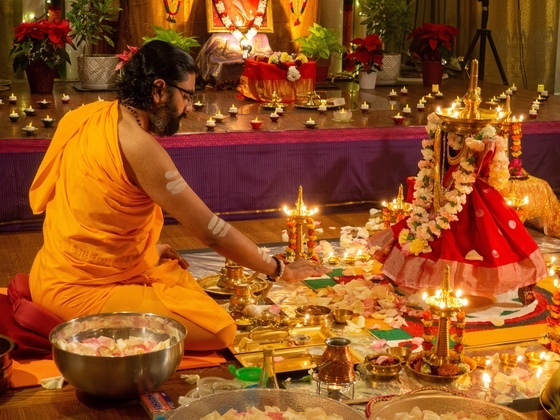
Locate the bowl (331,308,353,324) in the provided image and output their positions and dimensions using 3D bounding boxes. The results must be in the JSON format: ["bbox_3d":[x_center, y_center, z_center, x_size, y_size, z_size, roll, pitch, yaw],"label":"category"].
[{"bbox_3d":[0.189,0.327,3.069,0.060,0.033,0.060,0,12,0],"label":"bowl"}]

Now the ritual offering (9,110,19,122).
[{"bbox_3d":[-1.363,-0.481,5.142,0.050,0.058,0.055,0,12,0],"label":"ritual offering"}]

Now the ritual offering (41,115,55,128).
[{"bbox_3d":[-1.061,-0.407,4.610,0.062,0.052,0.060,0,12,0],"label":"ritual offering"}]

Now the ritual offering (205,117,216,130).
[{"bbox_3d":[-0.305,-0.381,4.420,0.050,0.050,0.050,1,12,0],"label":"ritual offering"}]

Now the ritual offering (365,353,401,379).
[{"bbox_3d":[0.271,0.406,2.616,0.094,0.043,0.094,1,12,0],"label":"ritual offering"}]

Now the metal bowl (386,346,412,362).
[{"bbox_3d":[0.323,0.392,2.713,0.069,0.033,0.069,1,12,0],"label":"metal bowl"}]

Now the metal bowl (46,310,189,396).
[{"bbox_3d":[-0.411,0.385,2.542,0.348,0.155,0.348,0,12,0],"label":"metal bowl"}]

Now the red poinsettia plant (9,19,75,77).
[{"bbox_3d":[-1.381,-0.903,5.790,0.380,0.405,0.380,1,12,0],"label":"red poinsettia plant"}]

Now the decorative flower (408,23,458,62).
[{"bbox_3d":[1.016,-1.108,6.636,0.325,0.250,0.310,0,12,0],"label":"decorative flower"}]

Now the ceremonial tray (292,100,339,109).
[{"bbox_3d":[0.195,-0.571,5.421,0.255,0.024,0.255,1,12,0],"label":"ceremonial tray"}]

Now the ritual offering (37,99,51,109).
[{"bbox_3d":[-1.264,-0.574,5.401,0.074,0.043,0.066,0,12,0],"label":"ritual offering"}]

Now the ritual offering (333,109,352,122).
[{"bbox_3d":[0.302,-0.461,4.827,0.100,0.058,0.100,1,12,0],"label":"ritual offering"}]

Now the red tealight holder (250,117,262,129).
[{"bbox_3d":[-0.107,-0.400,4.576,0.060,0.051,0.060,0,12,0],"label":"red tealight holder"}]

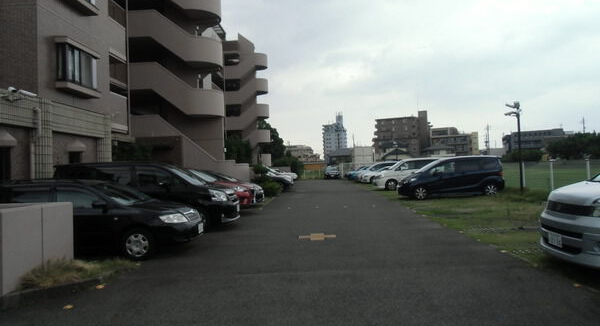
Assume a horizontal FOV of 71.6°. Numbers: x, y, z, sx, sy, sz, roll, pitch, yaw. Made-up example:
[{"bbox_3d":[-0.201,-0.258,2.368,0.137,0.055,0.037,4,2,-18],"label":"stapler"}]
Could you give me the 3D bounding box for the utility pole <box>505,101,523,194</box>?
[{"bbox_3d":[8.780,-0.601,17.000,0.700,3.800,0.400,-2,0,-9],"label":"utility pole"}]

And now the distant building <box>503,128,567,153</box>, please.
[{"bbox_3d":[93.000,-6.929,165.000,23.000,12.200,11.000,-2,0,35],"label":"distant building"}]

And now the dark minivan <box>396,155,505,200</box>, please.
[{"bbox_3d":[6.000,0.546,17.200,4.220,1.715,1.700,-2,0,2],"label":"dark minivan"}]

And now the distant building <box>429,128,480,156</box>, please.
[{"bbox_3d":[65.841,-6.500,178.108,18.000,16.500,14.000,-2,-1,34],"label":"distant building"}]

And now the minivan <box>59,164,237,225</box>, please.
[{"bbox_3d":[-3.999,0.847,11.139,4.620,1.850,1.720,-2,-1,3],"label":"minivan"}]

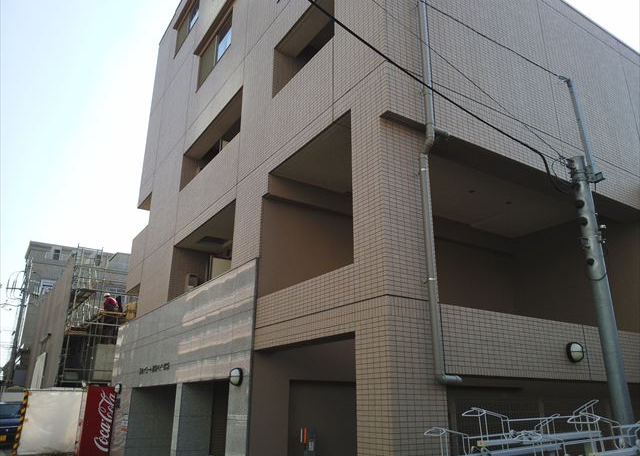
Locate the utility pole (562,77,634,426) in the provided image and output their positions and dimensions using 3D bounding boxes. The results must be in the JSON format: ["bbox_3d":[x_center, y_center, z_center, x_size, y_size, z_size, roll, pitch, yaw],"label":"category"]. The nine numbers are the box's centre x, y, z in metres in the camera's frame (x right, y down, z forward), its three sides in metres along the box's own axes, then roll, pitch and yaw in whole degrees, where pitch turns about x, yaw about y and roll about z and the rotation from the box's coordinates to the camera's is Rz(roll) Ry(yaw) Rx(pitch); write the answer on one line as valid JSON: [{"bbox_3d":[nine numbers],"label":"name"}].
[{"bbox_3d":[3.461,0.693,6.097,0.320,5.970,0.280,12,-22,-31],"label":"utility pole"}]

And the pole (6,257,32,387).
[{"bbox_3d":[-18.671,6.879,30.726,0.420,10.200,0.420,12,-22,-31],"label":"pole"}]

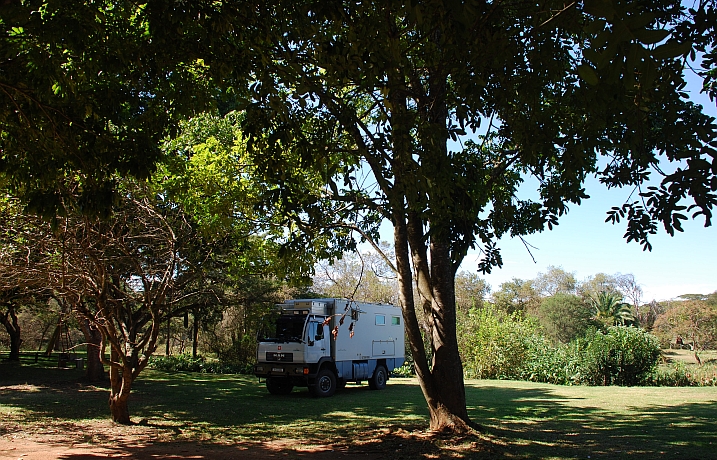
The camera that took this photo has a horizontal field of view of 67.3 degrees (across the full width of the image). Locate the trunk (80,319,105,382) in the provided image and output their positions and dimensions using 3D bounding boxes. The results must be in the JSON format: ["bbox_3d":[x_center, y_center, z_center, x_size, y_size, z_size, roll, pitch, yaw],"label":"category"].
[{"bbox_3d":[-13.934,6.257,28.216,1.100,3.200,1.100,6,-13,-25],"label":"trunk"}]

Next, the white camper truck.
[{"bbox_3d":[-0.848,4.723,21.812,2.399,3.457,7.116,-8,-14,32],"label":"white camper truck"}]

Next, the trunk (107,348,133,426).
[{"bbox_3d":[-5.658,3.667,12.805,0.520,1.753,0.520,5,-13,-23],"label":"trunk"}]

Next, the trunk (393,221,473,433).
[{"bbox_3d":[1.657,2.034,12.087,1.680,4.615,1.100,0,-12,0],"label":"trunk"}]

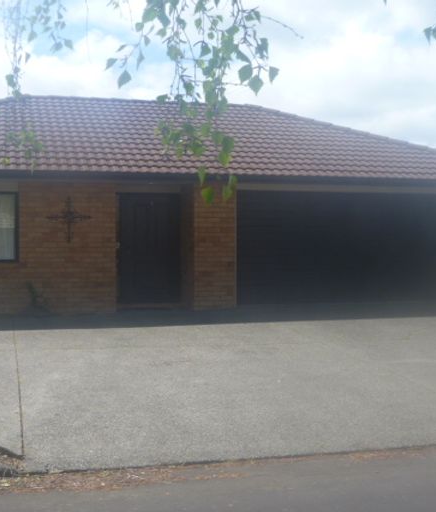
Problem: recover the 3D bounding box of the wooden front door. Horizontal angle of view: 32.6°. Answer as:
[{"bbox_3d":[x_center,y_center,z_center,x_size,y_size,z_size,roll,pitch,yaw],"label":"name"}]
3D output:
[{"bbox_3d":[-1.280,-0.145,13.900,1.130,2.060,0.080,0,1,-13],"label":"wooden front door"}]

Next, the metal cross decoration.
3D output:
[{"bbox_3d":[-2.540,-0.615,12.750,0.740,0.790,0.040,0,1,-13],"label":"metal cross decoration"}]

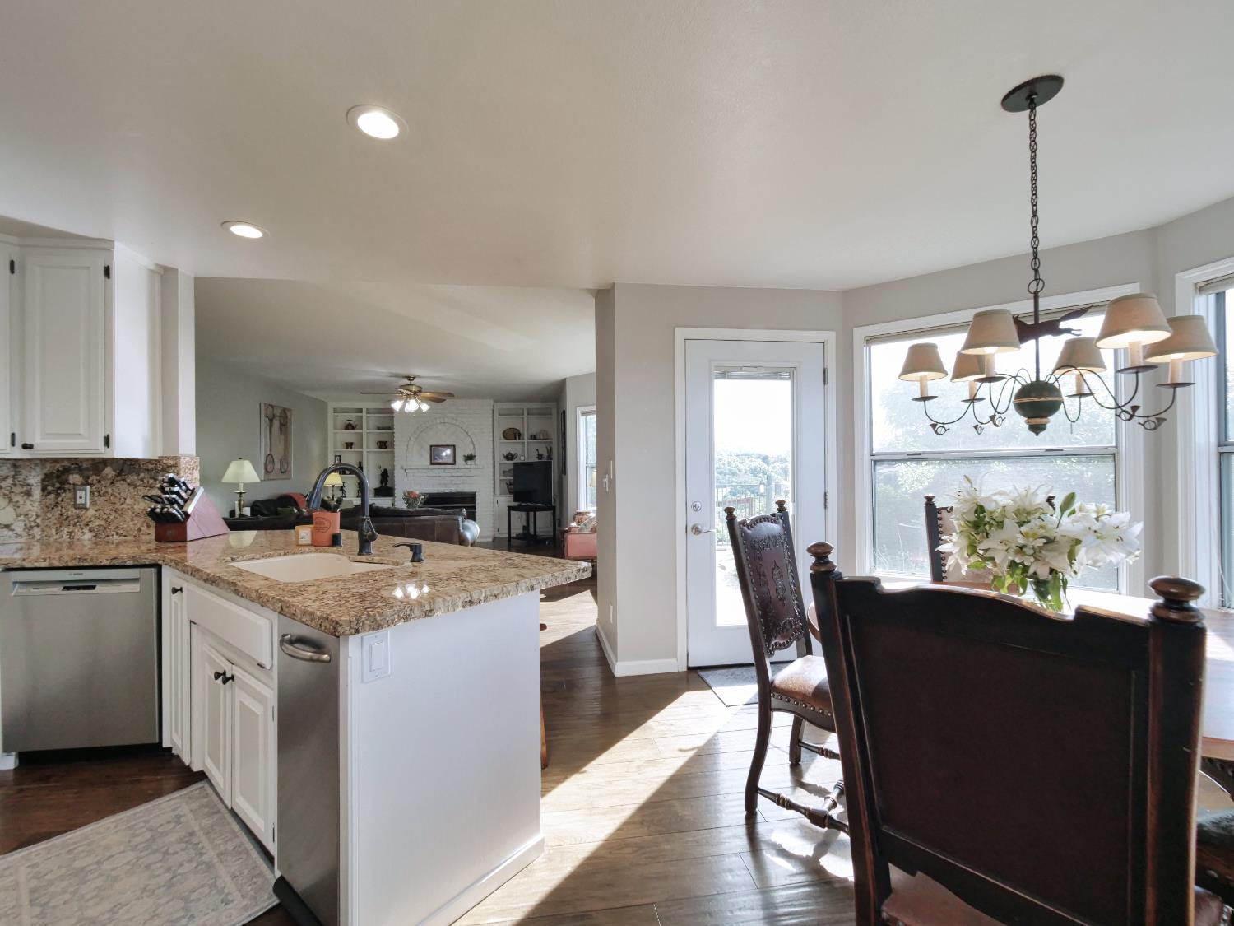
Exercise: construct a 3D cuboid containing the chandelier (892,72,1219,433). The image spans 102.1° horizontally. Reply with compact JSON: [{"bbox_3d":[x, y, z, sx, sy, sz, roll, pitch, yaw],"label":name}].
[{"bbox_3d":[1.262,-0.597,1.505,0.690,1.035,0.690,0,0,0],"label":"chandelier"}]

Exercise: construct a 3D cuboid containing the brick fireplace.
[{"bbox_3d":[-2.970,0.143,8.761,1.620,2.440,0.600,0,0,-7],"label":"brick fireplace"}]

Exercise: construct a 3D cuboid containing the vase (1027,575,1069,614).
[{"bbox_3d":[1.452,0.448,1.680,0.115,0.180,0.115,0,0,-7],"label":"vase"}]

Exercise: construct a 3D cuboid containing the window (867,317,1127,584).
[{"bbox_3d":[2.060,-0.072,2.840,1.145,1.480,0.100,-1,0,36],"label":"window"}]

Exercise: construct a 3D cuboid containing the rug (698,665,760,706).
[{"bbox_3d":[0.949,1.302,2.961,0.800,0.012,0.477,0,0,-7],"label":"rug"}]

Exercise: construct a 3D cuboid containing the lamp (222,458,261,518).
[{"bbox_3d":[-4.256,0.289,5.650,0.360,0.677,0.360,0,0,-7],"label":"lamp"}]

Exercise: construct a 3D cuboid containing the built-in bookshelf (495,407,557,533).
[{"bbox_3d":[-1.690,0.136,9.288,1.100,2.430,0.380,0,0,-7],"label":"built-in bookshelf"}]

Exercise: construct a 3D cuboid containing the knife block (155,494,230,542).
[{"bbox_3d":[-2.355,0.275,2.779,0.165,0.280,0.360,0,0,-7],"label":"knife block"}]

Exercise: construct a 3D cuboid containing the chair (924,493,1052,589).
[{"bbox_3d":[1.680,0.719,2.090,0.520,1.127,0.600,0,0,16],"label":"chair"}]

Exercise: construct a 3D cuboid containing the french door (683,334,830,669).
[{"bbox_3d":[0.886,0.252,3.160,0.915,2.045,0.070,0,0,-6],"label":"french door"}]

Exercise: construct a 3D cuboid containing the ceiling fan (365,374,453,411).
[{"bbox_3d":[-2.540,-0.841,6.130,1.230,0.460,1.230,0,0,0],"label":"ceiling fan"}]

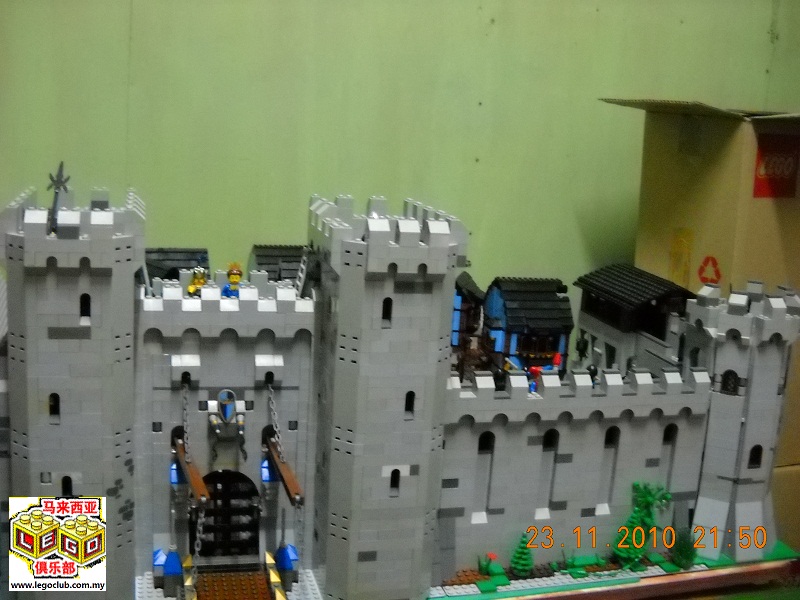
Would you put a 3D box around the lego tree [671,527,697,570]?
[{"bbox_3d":[0.277,0.241,0.921,0.023,0.042,0.023,0,12,-15],"label":"lego tree"}]

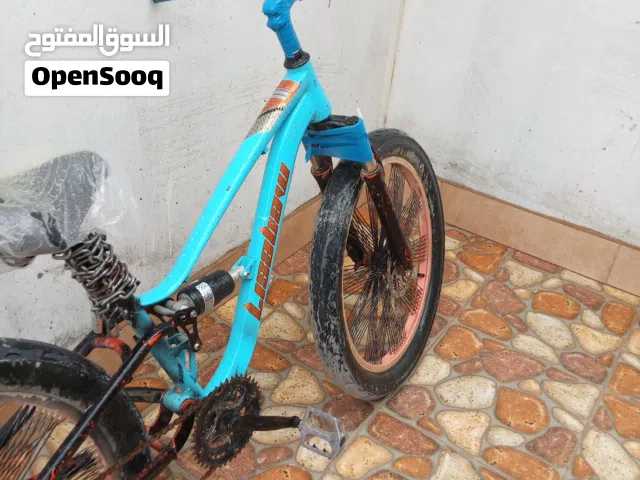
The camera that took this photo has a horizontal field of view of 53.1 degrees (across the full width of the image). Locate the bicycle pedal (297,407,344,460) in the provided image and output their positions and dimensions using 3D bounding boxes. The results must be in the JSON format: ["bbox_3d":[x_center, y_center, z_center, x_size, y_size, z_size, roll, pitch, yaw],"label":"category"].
[{"bbox_3d":[0.005,0.377,1.254,0.098,0.077,0.027,11,-5,37],"label":"bicycle pedal"}]

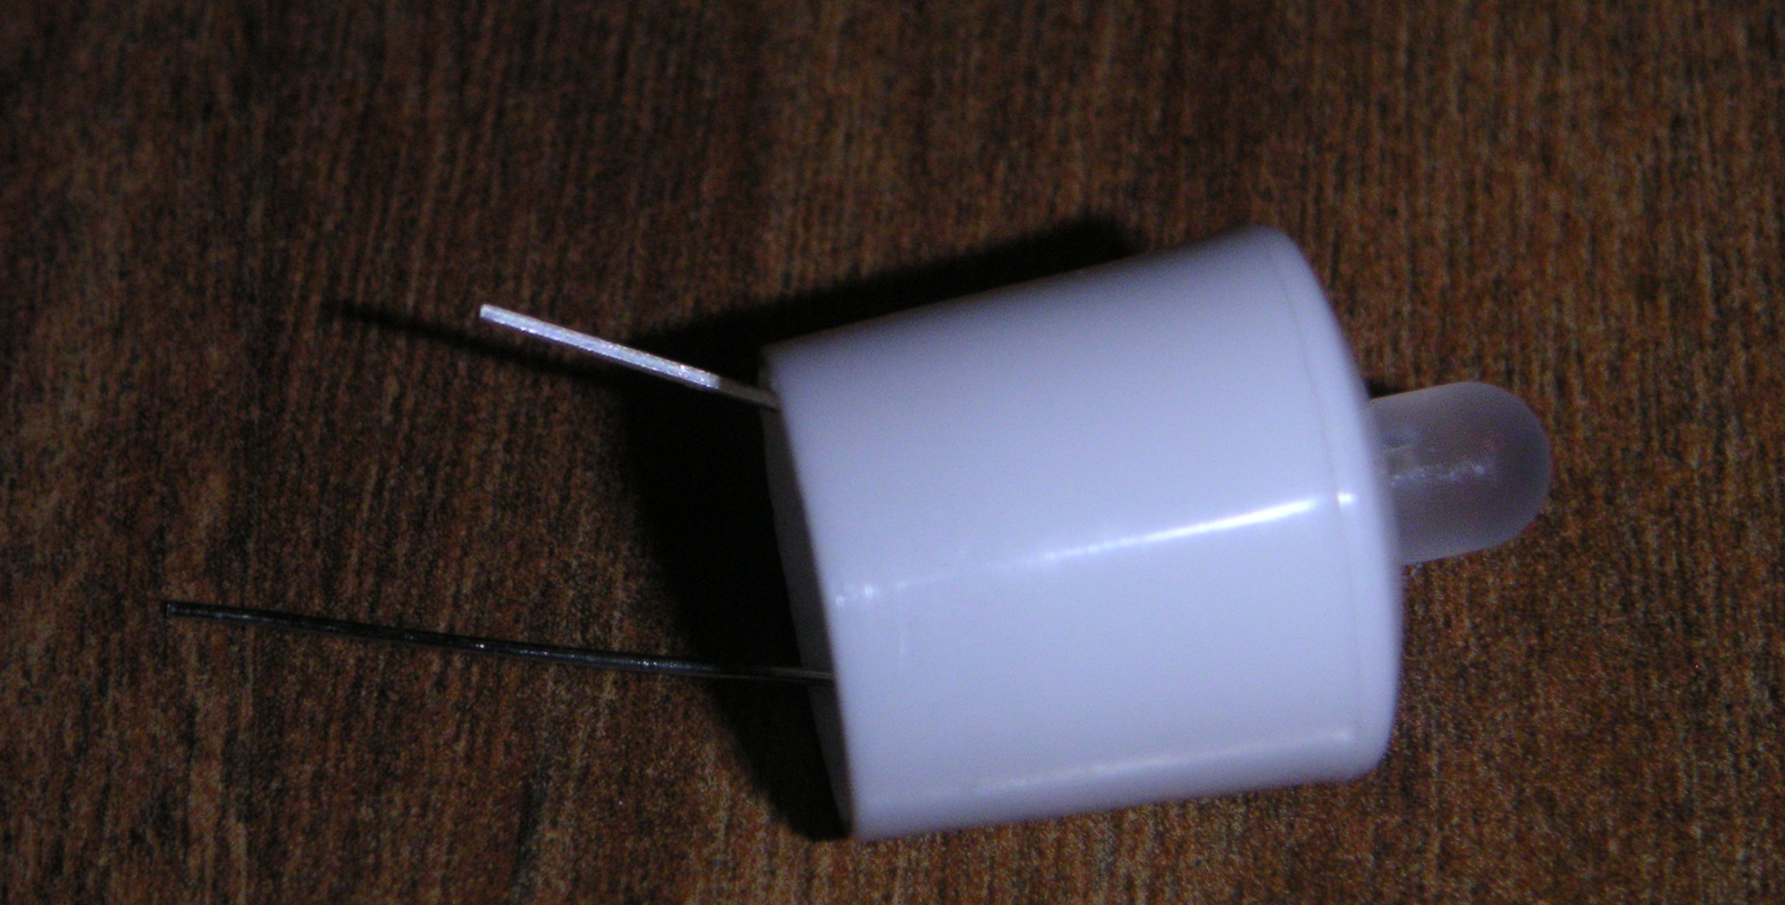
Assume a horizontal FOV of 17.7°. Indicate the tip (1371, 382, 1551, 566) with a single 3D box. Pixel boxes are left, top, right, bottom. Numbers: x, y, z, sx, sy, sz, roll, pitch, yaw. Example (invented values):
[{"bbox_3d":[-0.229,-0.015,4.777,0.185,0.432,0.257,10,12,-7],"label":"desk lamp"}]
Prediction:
[{"bbox_3d":[0.017,0.001,0.171,0.006,0.005,0.005,-11,59,-4],"label":"tip"}]

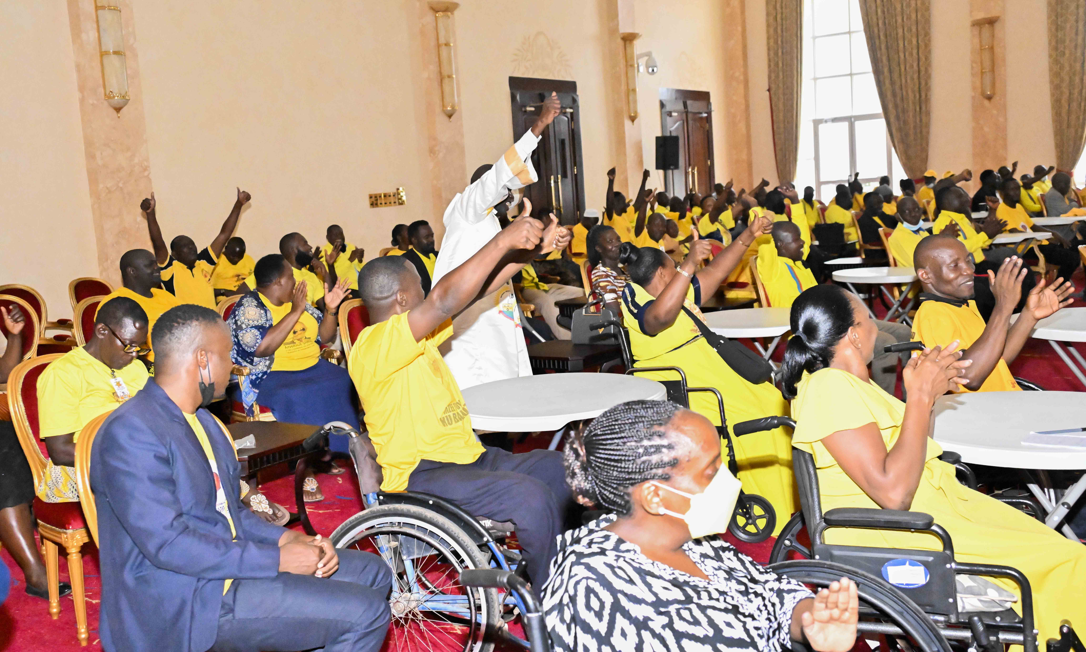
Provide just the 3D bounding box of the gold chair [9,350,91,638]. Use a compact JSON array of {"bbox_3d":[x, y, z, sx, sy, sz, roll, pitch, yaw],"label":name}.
[{"bbox_3d":[-1.720,0.617,4.193,0.560,1.000,0.510,3,10,43],"label":"gold chair"}]

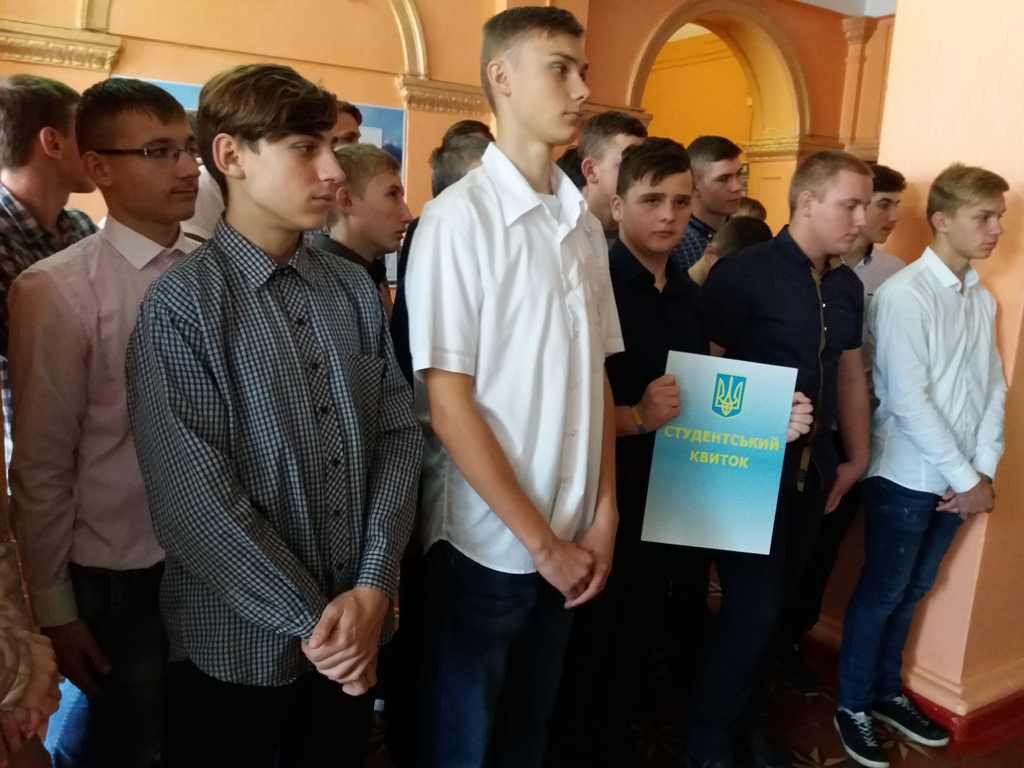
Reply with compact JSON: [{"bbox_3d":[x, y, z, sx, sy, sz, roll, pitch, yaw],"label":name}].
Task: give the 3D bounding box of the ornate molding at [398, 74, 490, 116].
[{"bbox_3d":[-0.399,-1.876,5.442,0.740,0.220,0.180,-5,13,-34],"label":"ornate molding"}]

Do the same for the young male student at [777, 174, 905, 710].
[{"bbox_3d":[1.080,0.190,2.730,0.480,1.740,0.320,-5,13,-33],"label":"young male student"}]

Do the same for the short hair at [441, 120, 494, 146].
[{"bbox_3d":[-0.143,-0.790,2.720,0.195,0.145,0.165,8,12,27],"label":"short hair"}]

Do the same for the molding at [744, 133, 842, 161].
[{"bbox_3d":[2.647,-2.228,7.892,0.620,0.240,0.680,-5,13,-34],"label":"molding"}]

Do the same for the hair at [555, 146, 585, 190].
[{"bbox_3d":[0.249,-0.762,2.930,0.210,0.190,0.170,8,12,27],"label":"hair"}]

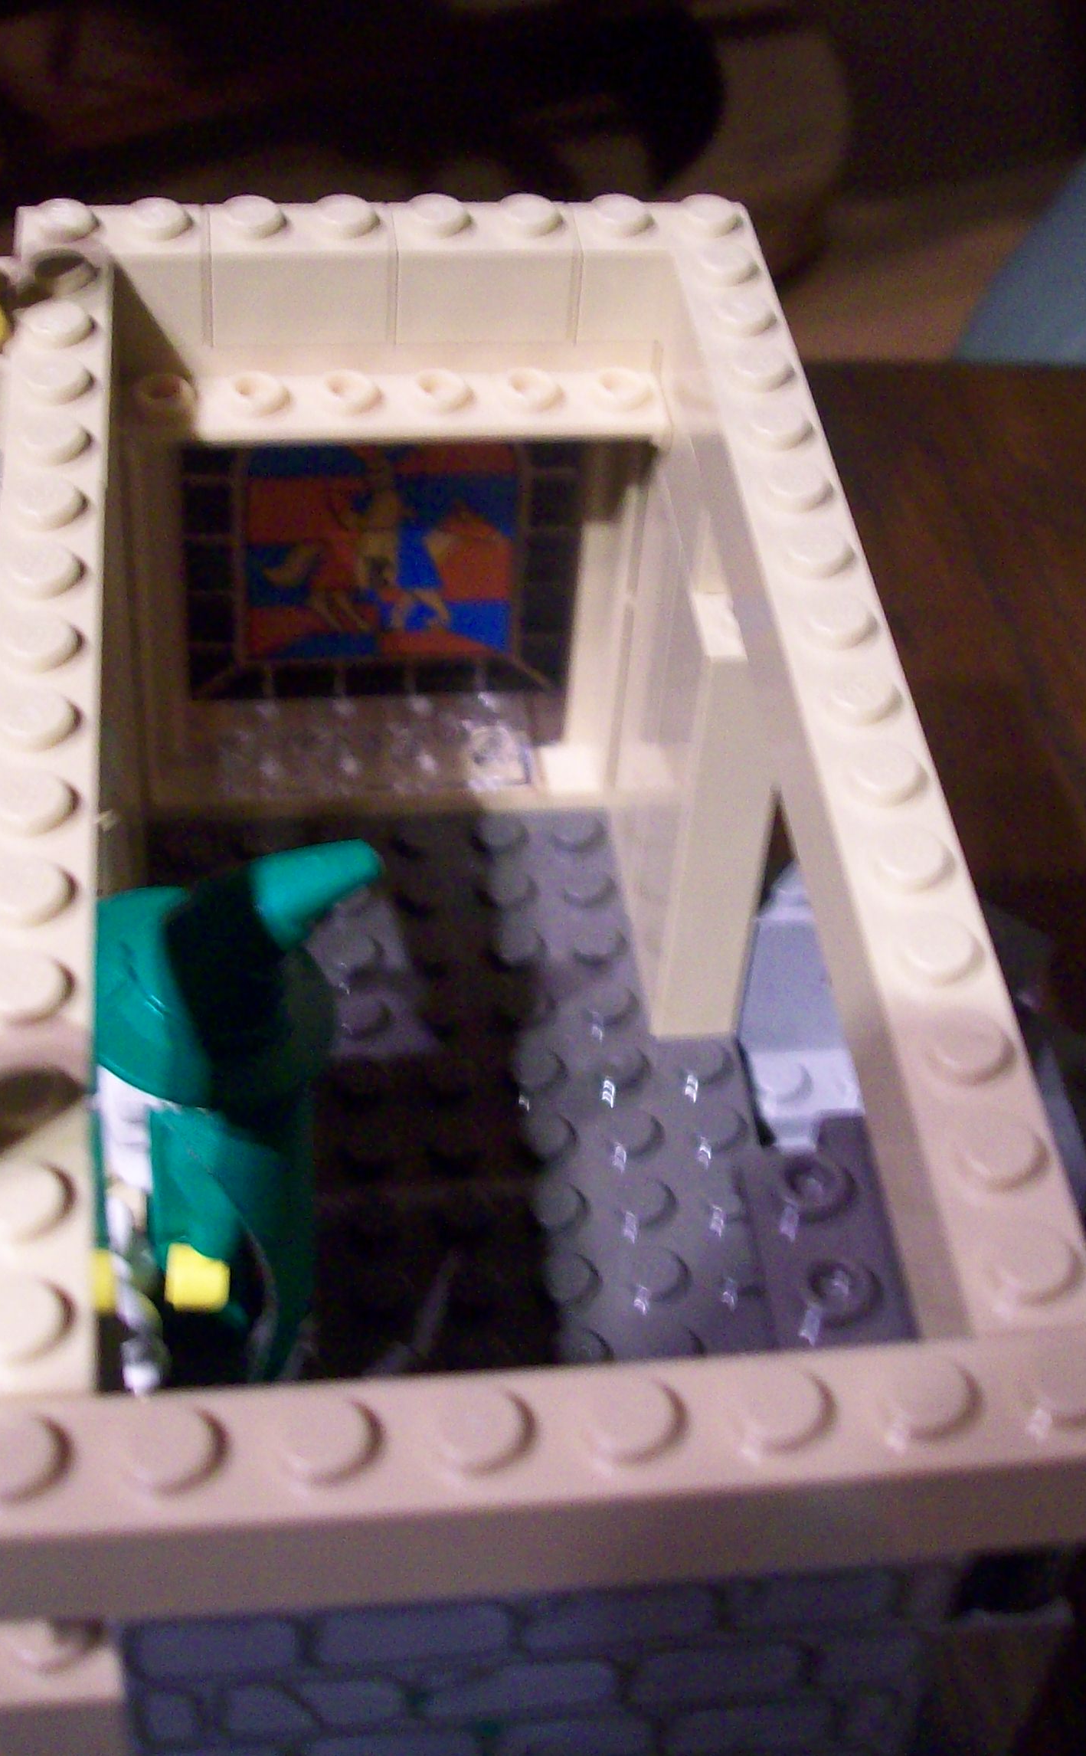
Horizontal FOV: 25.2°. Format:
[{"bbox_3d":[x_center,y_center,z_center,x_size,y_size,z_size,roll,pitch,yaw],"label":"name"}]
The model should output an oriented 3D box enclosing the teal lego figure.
[{"bbox_3d":[-0.026,0.018,0.195,0.023,0.050,0.022,-31,55,-30],"label":"teal lego figure"}]

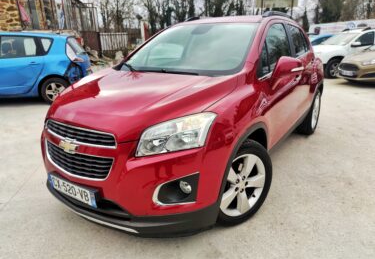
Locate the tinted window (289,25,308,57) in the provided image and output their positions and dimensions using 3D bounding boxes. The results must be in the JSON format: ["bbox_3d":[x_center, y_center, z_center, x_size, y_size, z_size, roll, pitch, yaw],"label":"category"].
[{"bbox_3d":[1.317,-1.037,3.051,0.060,0.380,0.740,-15,6,39],"label":"tinted window"}]

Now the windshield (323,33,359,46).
[{"bbox_3d":[5.826,-3.413,9.925,0.840,0.120,1.320,-36,20,2],"label":"windshield"}]

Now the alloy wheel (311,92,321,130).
[{"bbox_3d":[1.870,-0.275,3.951,0.180,0.480,0.480,11,22,34],"label":"alloy wheel"}]

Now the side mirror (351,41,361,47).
[{"bbox_3d":[5.924,-2.955,9.067,0.160,0.180,0.240,-5,18,-9],"label":"side mirror"}]

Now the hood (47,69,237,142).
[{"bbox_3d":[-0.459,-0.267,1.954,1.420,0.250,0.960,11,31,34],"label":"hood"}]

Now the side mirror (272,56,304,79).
[{"bbox_3d":[0.811,-0.498,2.087,0.230,0.180,0.180,11,22,34],"label":"side mirror"}]

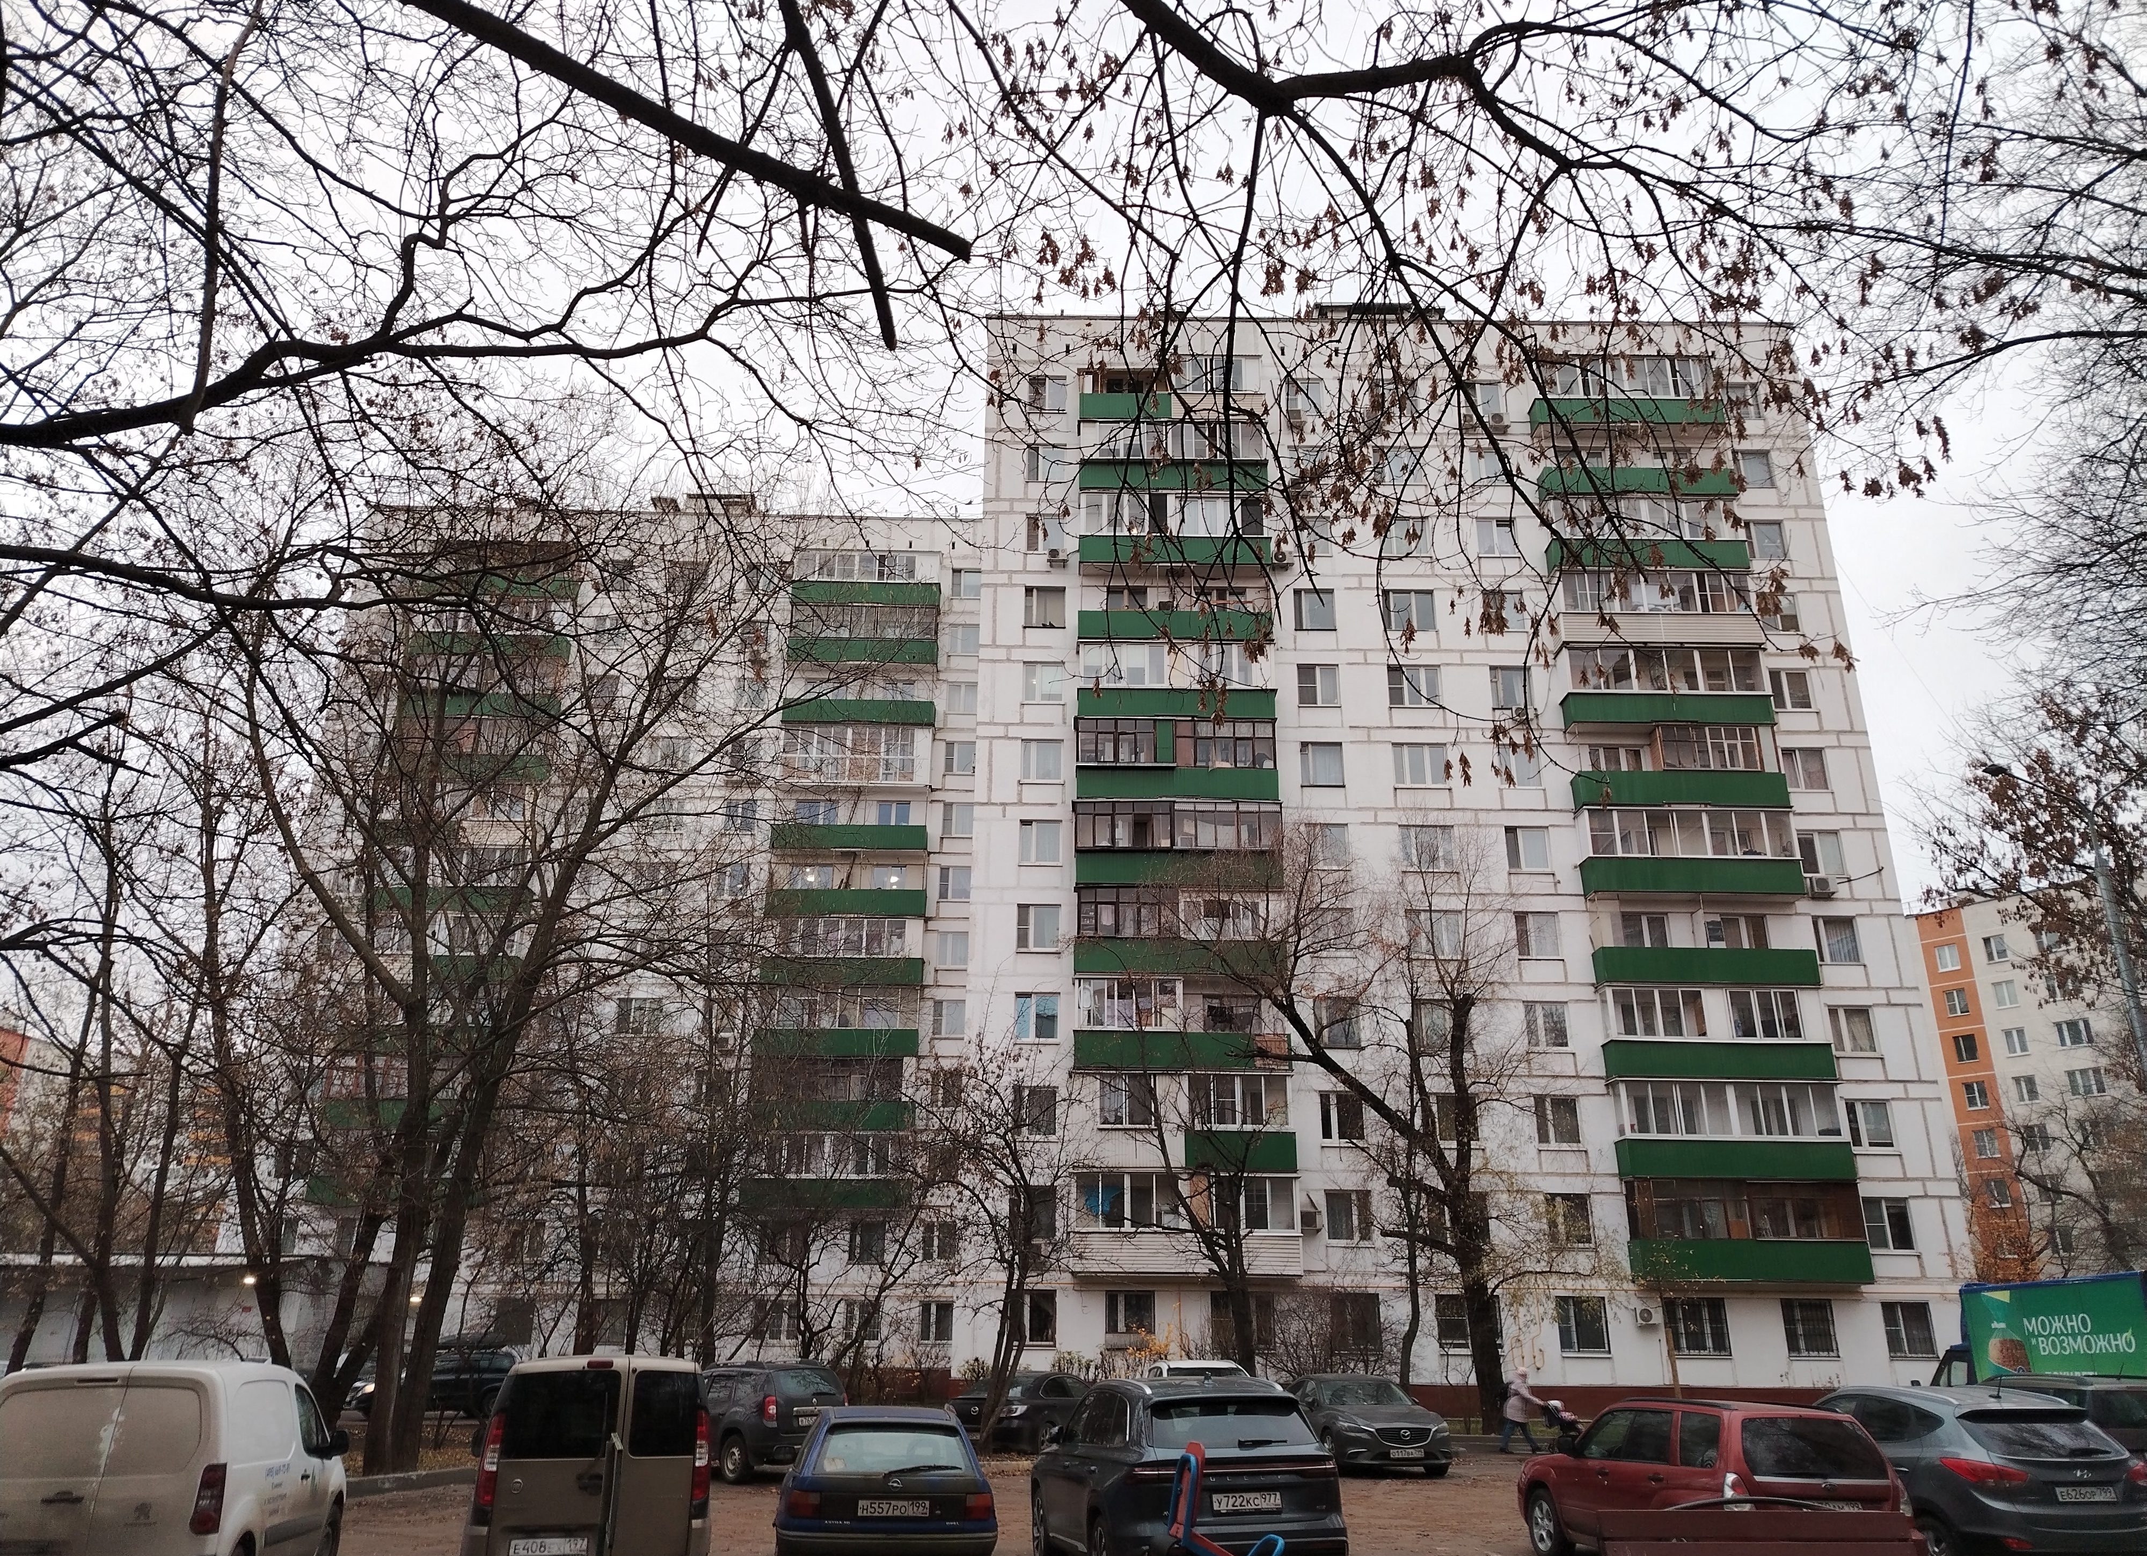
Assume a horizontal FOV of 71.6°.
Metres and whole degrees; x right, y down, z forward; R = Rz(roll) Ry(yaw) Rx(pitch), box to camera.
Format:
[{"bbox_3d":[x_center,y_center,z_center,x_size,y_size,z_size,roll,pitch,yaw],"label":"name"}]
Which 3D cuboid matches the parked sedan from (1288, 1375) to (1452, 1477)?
[{"bbox_3d":[4.693,10.873,25.058,1.840,1.450,4.850,4,-21,-10],"label":"parked sedan"}]

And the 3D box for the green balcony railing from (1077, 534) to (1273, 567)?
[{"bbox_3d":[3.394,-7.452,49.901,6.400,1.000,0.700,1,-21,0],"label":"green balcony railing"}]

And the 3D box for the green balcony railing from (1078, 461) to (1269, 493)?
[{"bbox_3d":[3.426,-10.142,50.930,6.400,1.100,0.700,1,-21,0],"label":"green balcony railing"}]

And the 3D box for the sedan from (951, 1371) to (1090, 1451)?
[{"bbox_3d":[-0.437,12.494,29.269,1.800,1.450,4.700,-14,-25,34],"label":"sedan"}]

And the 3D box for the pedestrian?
[{"bbox_3d":[9.293,13.176,31.011,0.780,1.650,0.550,1,-21,0],"label":"pedestrian"}]

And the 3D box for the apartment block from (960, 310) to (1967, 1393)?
[{"bbox_3d":[11.275,2.690,52.961,29.100,36.950,13.500,1,-21,0],"label":"apartment block"}]

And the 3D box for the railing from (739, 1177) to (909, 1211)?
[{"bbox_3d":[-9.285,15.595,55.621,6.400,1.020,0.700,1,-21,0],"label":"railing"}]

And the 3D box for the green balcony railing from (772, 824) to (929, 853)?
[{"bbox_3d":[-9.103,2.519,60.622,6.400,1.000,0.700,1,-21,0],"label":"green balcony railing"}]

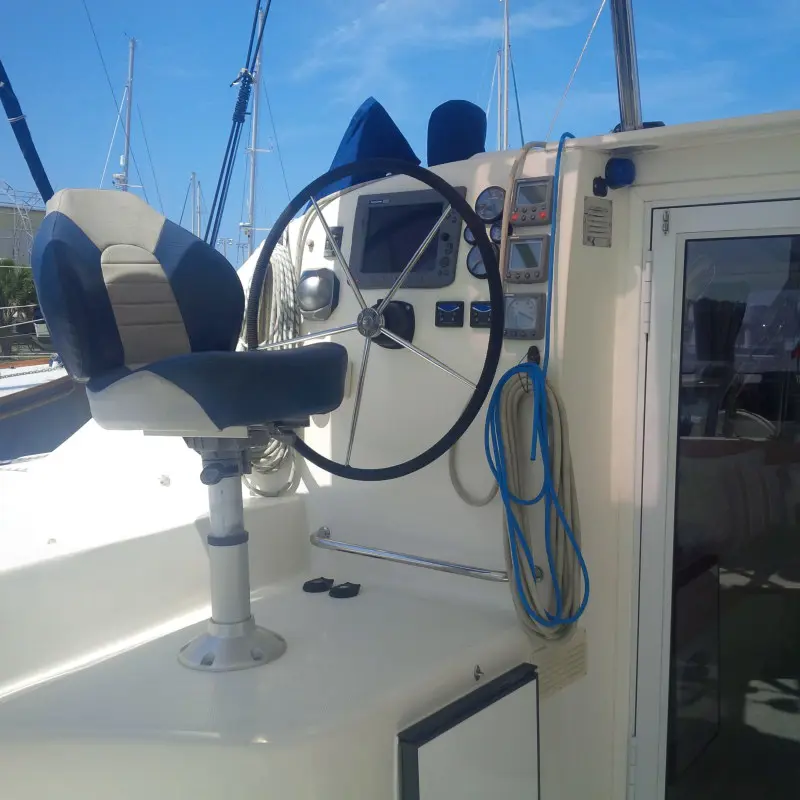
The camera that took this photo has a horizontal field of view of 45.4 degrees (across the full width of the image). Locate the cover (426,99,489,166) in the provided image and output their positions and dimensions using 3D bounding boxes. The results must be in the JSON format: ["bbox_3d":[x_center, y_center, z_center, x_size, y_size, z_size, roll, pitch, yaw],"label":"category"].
[{"bbox_3d":[0.156,-0.728,2.620,0.165,0.200,0.165,0,5,0],"label":"cover"}]

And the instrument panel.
[{"bbox_3d":[0.035,-0.362,2.467,0.770,0.420,0.090,4,-5,37],"label":"instrument panel"}]

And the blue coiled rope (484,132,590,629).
[{"bbox_3d":[0.312,-0.040,2.170,0.240,1.100,0.120,4,6,37],"label":"blue coiled rope"}]

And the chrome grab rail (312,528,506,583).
[{"bbox_3d":[0.040,0.383,2.323,0.660,0.040,0.068,4,6,37],"label":"chrome grab rail"}]

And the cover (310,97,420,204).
[{"bbox_3d":[-0.100,-0.721,2.760,0.280,0.310,0.220,4,6,37],"label":"cover"}]

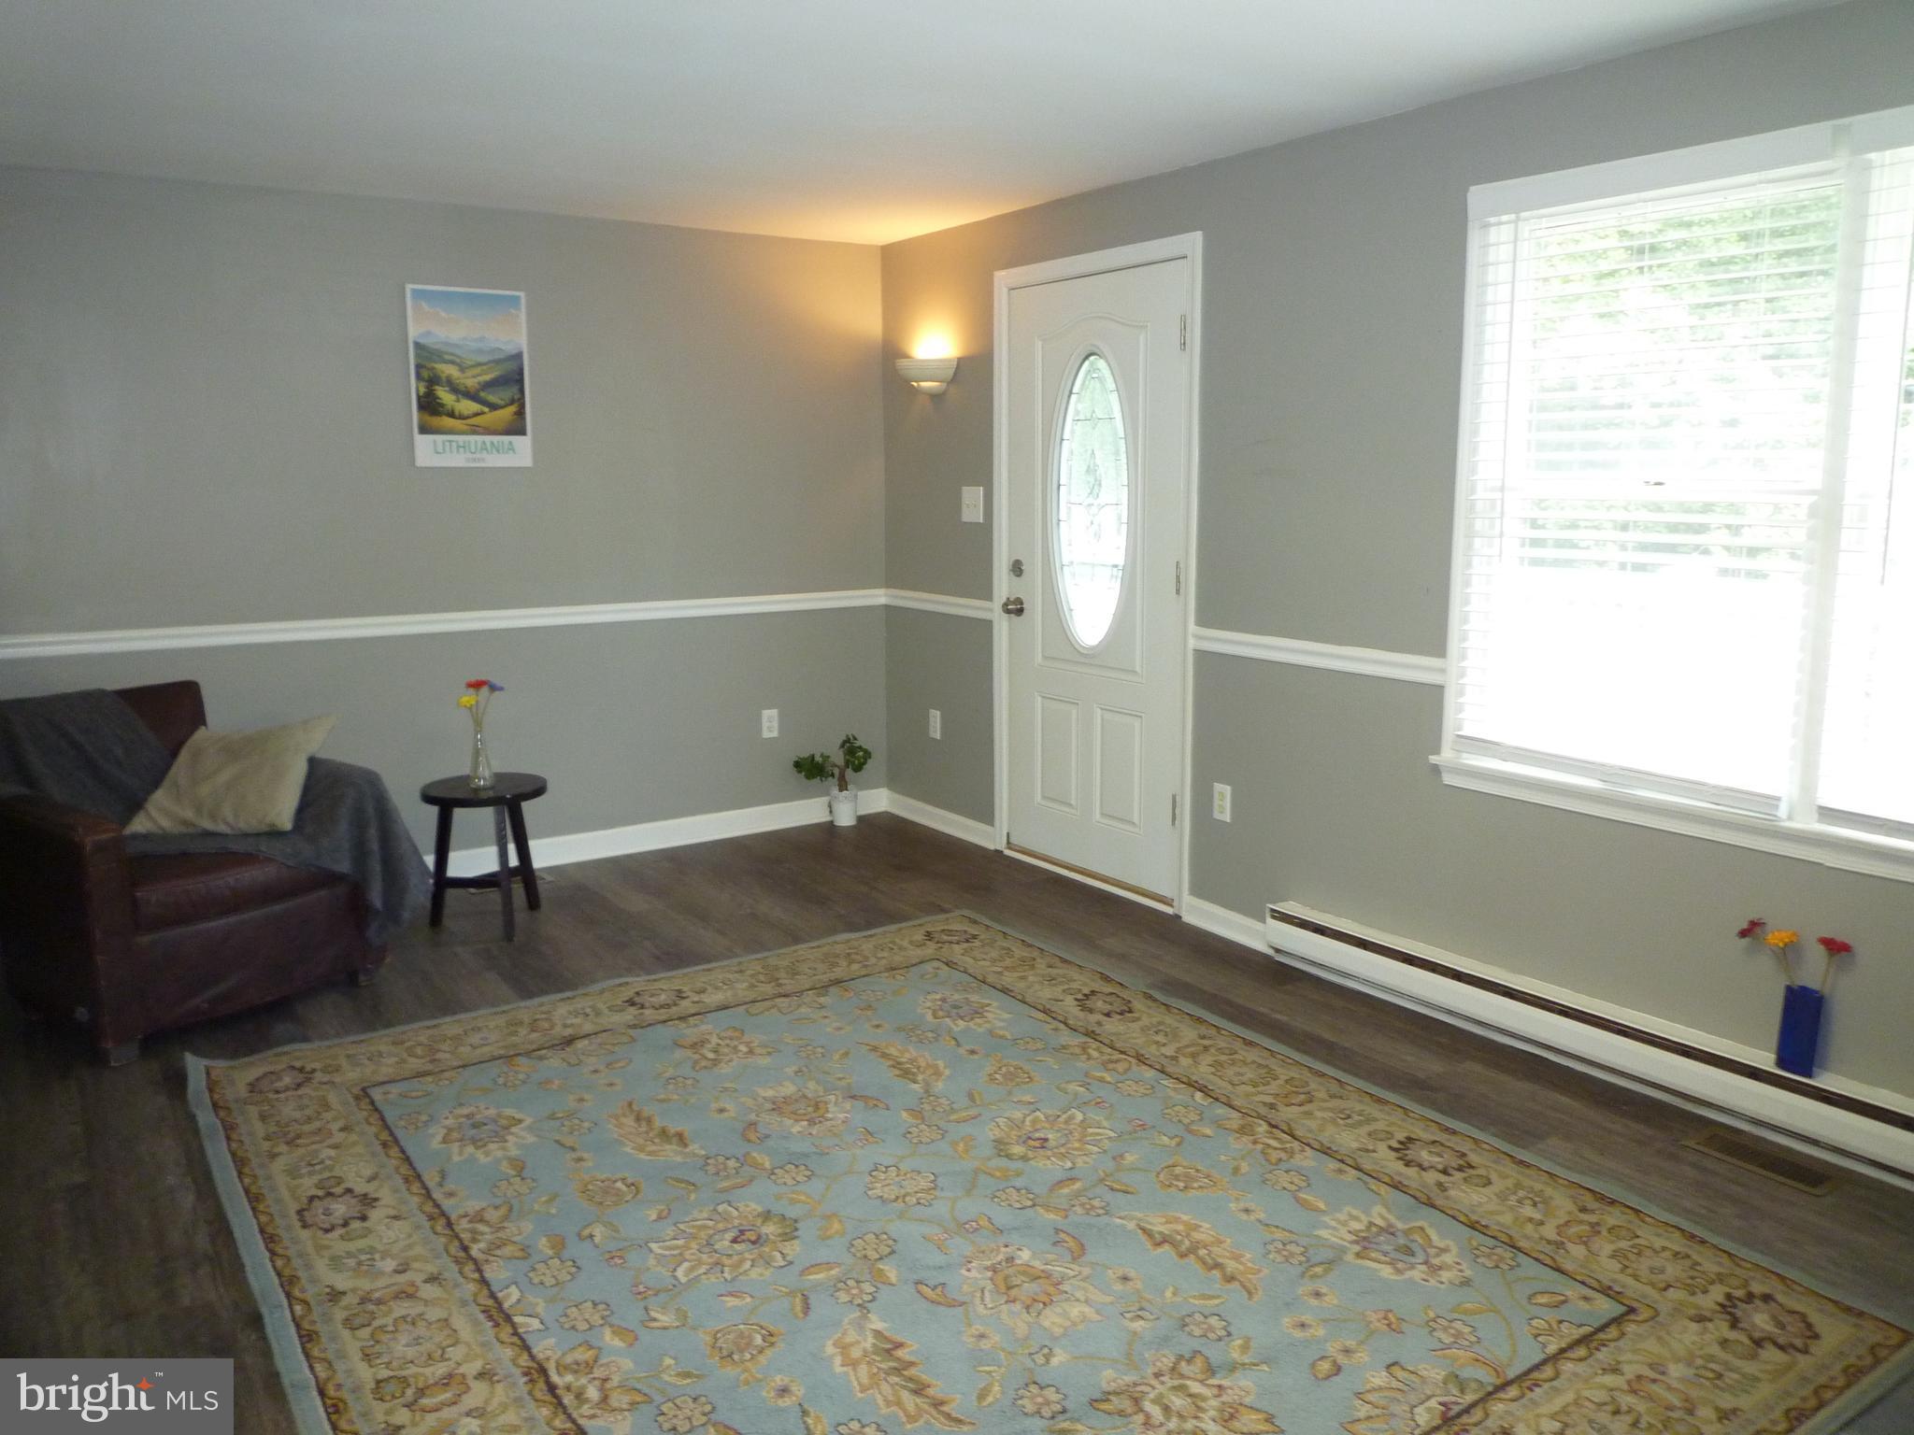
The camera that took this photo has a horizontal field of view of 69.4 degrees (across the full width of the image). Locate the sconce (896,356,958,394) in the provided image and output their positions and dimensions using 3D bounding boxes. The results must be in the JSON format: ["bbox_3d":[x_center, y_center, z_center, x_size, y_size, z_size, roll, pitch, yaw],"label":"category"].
[{"bbox_3d":[-0.145,-1.312,5.336,0.147,0.131,0.311,-7,12,-33],"label":"sconce"}]

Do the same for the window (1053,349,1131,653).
[{"bbox_3d":[0.460,-0.726,4.690,0.035,0.979,0.387,-7,12,-33],"label":"window"}]

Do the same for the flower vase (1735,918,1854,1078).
[{"bbox_3d":[1.746,0.592,2.902,0.105,0.308,0.233,-7,12,-33],"label":"flower vase"}]

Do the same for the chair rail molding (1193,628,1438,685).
[{"bbox_3d":[0.996,-0.183,3.950,0.024,0.070,0.914,-7,12,-33],"label":"chair rail molding"}]

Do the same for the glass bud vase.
[{"bbox_3d":[-1.519,0.120,4.406,0.077,0.201,0.077,-7,12,-33],"label":"glass bud vase"}]

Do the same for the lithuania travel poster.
[{"bbox_3d":[-1.679,-1.174,4.783,0.399,0.600,0.012,-7,12,-33],"label":"lithuania travel poster"}]

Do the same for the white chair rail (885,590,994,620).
[{"bbox_3d":[-0.082,-0.454,5.516,0.024,0.067,0.813,-7,12,-33],"label":"white chair rail"}]

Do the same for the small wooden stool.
[{"bbox_3d":[-1.511,0.448,4.475,0.392,0.469,0.387,-7,12,-33],"label":"small wooden stool"}]

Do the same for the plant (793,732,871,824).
[{"bbox_3d":[-0.496,0.264,5.725,0.326,0.373,0.231,-7,12,-33],"label":"plant"}]

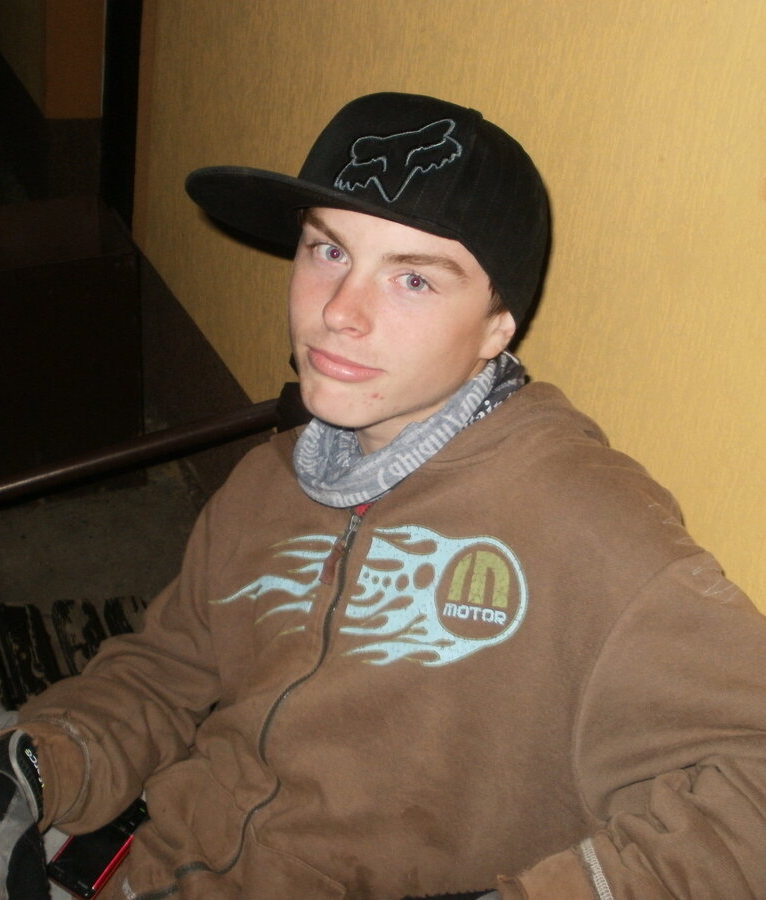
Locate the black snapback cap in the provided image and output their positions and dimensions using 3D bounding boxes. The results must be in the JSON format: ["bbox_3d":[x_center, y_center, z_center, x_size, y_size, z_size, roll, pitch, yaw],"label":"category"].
[{"bbox_3d":[0.005,-0.189,0.876,0.268,0.138,0.186,25,-10,-35],"label":"black snapback cap"}]

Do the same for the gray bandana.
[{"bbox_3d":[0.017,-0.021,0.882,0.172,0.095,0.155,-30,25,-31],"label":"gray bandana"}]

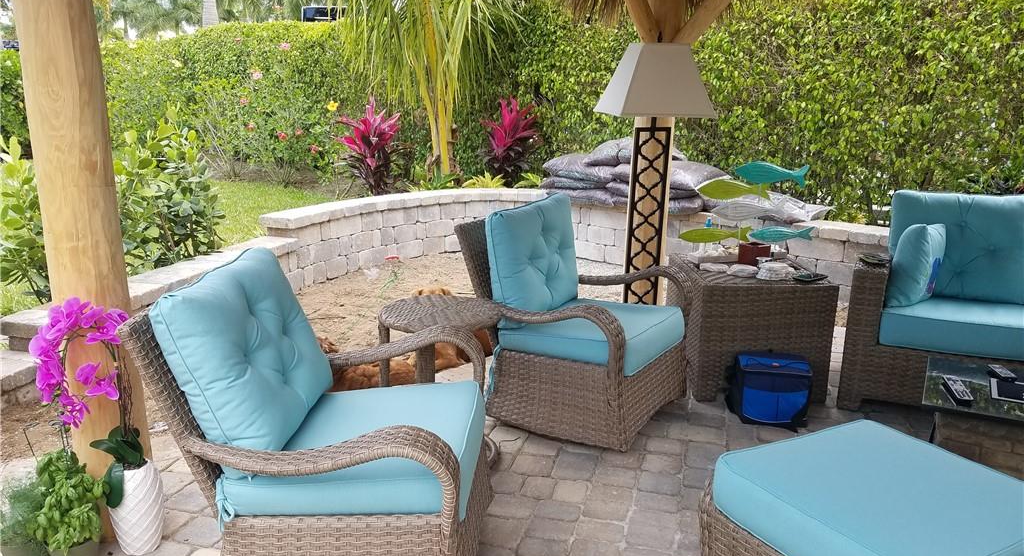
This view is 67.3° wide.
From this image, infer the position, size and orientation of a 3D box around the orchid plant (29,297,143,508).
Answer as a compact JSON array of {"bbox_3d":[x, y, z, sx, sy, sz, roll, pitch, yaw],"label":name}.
[{"bbox_3d":[-1.295,0.374,2.355,0.300,0.660,0.220,-7,16,-29],"label":"orchid plant"}]

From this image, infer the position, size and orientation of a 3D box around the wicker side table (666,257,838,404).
[{"bbox_3d":[1.116,0.220,3.749,0.640,0.560,0.580,0,16,-4],"label":"wicker side table"}]

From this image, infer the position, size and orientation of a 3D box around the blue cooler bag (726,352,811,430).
[{"bbox_3d":[1.161,0.493,3.494,0.295,0.285,0.210,3,14,8],"label":"blue cooler bag"}]

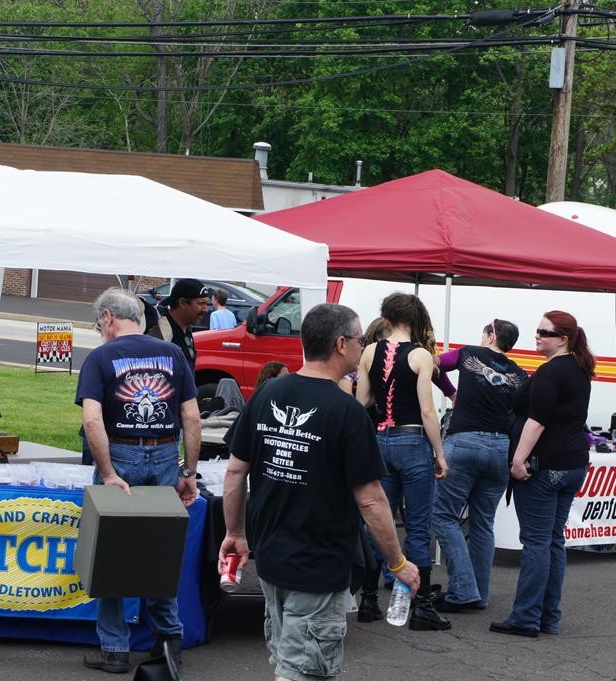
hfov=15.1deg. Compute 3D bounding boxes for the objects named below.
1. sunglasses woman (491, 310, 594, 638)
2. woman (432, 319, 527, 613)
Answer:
[{"bbox_3d":[1.253,0.708,12.400,0.460,1.690,0.480,3,1,28],"label":"sunglasses woman"},{"bbox_3d":[0.994,0.724,13.500,0.500,1.640,0.460,2,1,-30],"label":"woman"}]

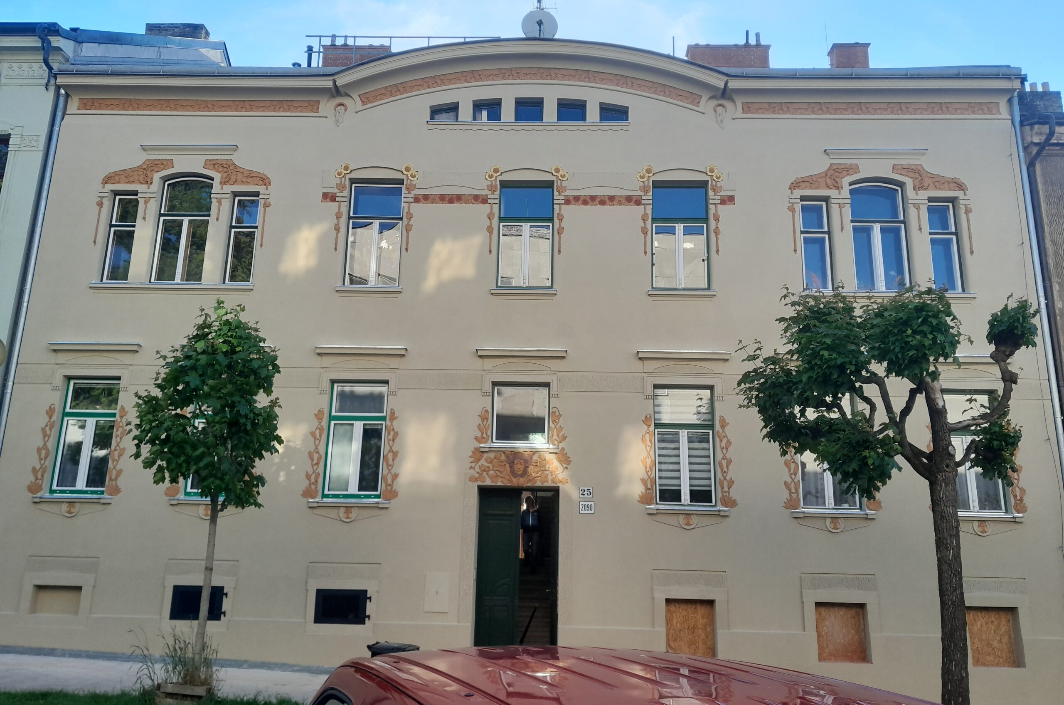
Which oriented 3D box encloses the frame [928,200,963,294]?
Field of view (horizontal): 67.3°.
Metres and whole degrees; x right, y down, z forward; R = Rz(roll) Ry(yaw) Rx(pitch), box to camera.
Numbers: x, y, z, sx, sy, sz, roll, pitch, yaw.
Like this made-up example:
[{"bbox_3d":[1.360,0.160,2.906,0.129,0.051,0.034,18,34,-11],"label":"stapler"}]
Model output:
[{"bbox_3d":[7.798,-1.996,15.050,0.535,1.785,0.140,1,-14,2],"label":"frame"}]

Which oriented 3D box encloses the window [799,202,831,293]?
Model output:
[{"bbox_3d":[5.549,-2.074,15.587,0.539,1.816,0.120,1,-13,2],"label":"window"}]

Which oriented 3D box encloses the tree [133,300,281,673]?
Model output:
[{"bbox_3d":[-4.228,1.585,10.225,1.941,4.726,1.900,1,-14,2],"label":"tree"}]

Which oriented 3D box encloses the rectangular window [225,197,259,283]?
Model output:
[{"bbox_3d":[-5.624,-2.209,15.506,0.538,1.826,0.140,1,-14,2],"label":"rectangular window"}]

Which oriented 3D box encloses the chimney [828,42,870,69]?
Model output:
[{"bbox_3d":[8.639,-7.700,21.659,0.976,1.200,0.520,1,-14,2],"label":"chimney"}]

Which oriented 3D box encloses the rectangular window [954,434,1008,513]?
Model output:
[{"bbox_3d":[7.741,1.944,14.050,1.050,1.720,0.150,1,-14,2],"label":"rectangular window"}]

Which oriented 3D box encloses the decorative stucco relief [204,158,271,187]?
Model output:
[{"bbox_3d":[-5.580,-3.380,15.135,1.349,0.624,0.070,1,-14,2],"label":"decorative stucco relief"}]

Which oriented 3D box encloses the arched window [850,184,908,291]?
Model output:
[{"bbox_3d":[6.418,-2.144,14.765,0.956,2.137,0.130,1,-14,2],"label":"arched window"}]

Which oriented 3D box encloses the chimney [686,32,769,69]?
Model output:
[{"bbox_3d":[5.097,-7.716,20.821,2.123,1.495,0.500,1,-14,2],"label":"chimney"}]

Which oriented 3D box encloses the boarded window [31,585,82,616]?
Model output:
[{"bbox_3d":[-7.983,4.182,13.505,0.835,0.474,0.140,1,-14,2],"label":"boarded window"}]

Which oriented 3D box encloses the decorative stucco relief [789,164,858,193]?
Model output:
[{"bbox_3d":[5.423,-3.219,14.806,1.324,0.613,0.070,1,-14,2],"label":"decorative stucco relief"}]

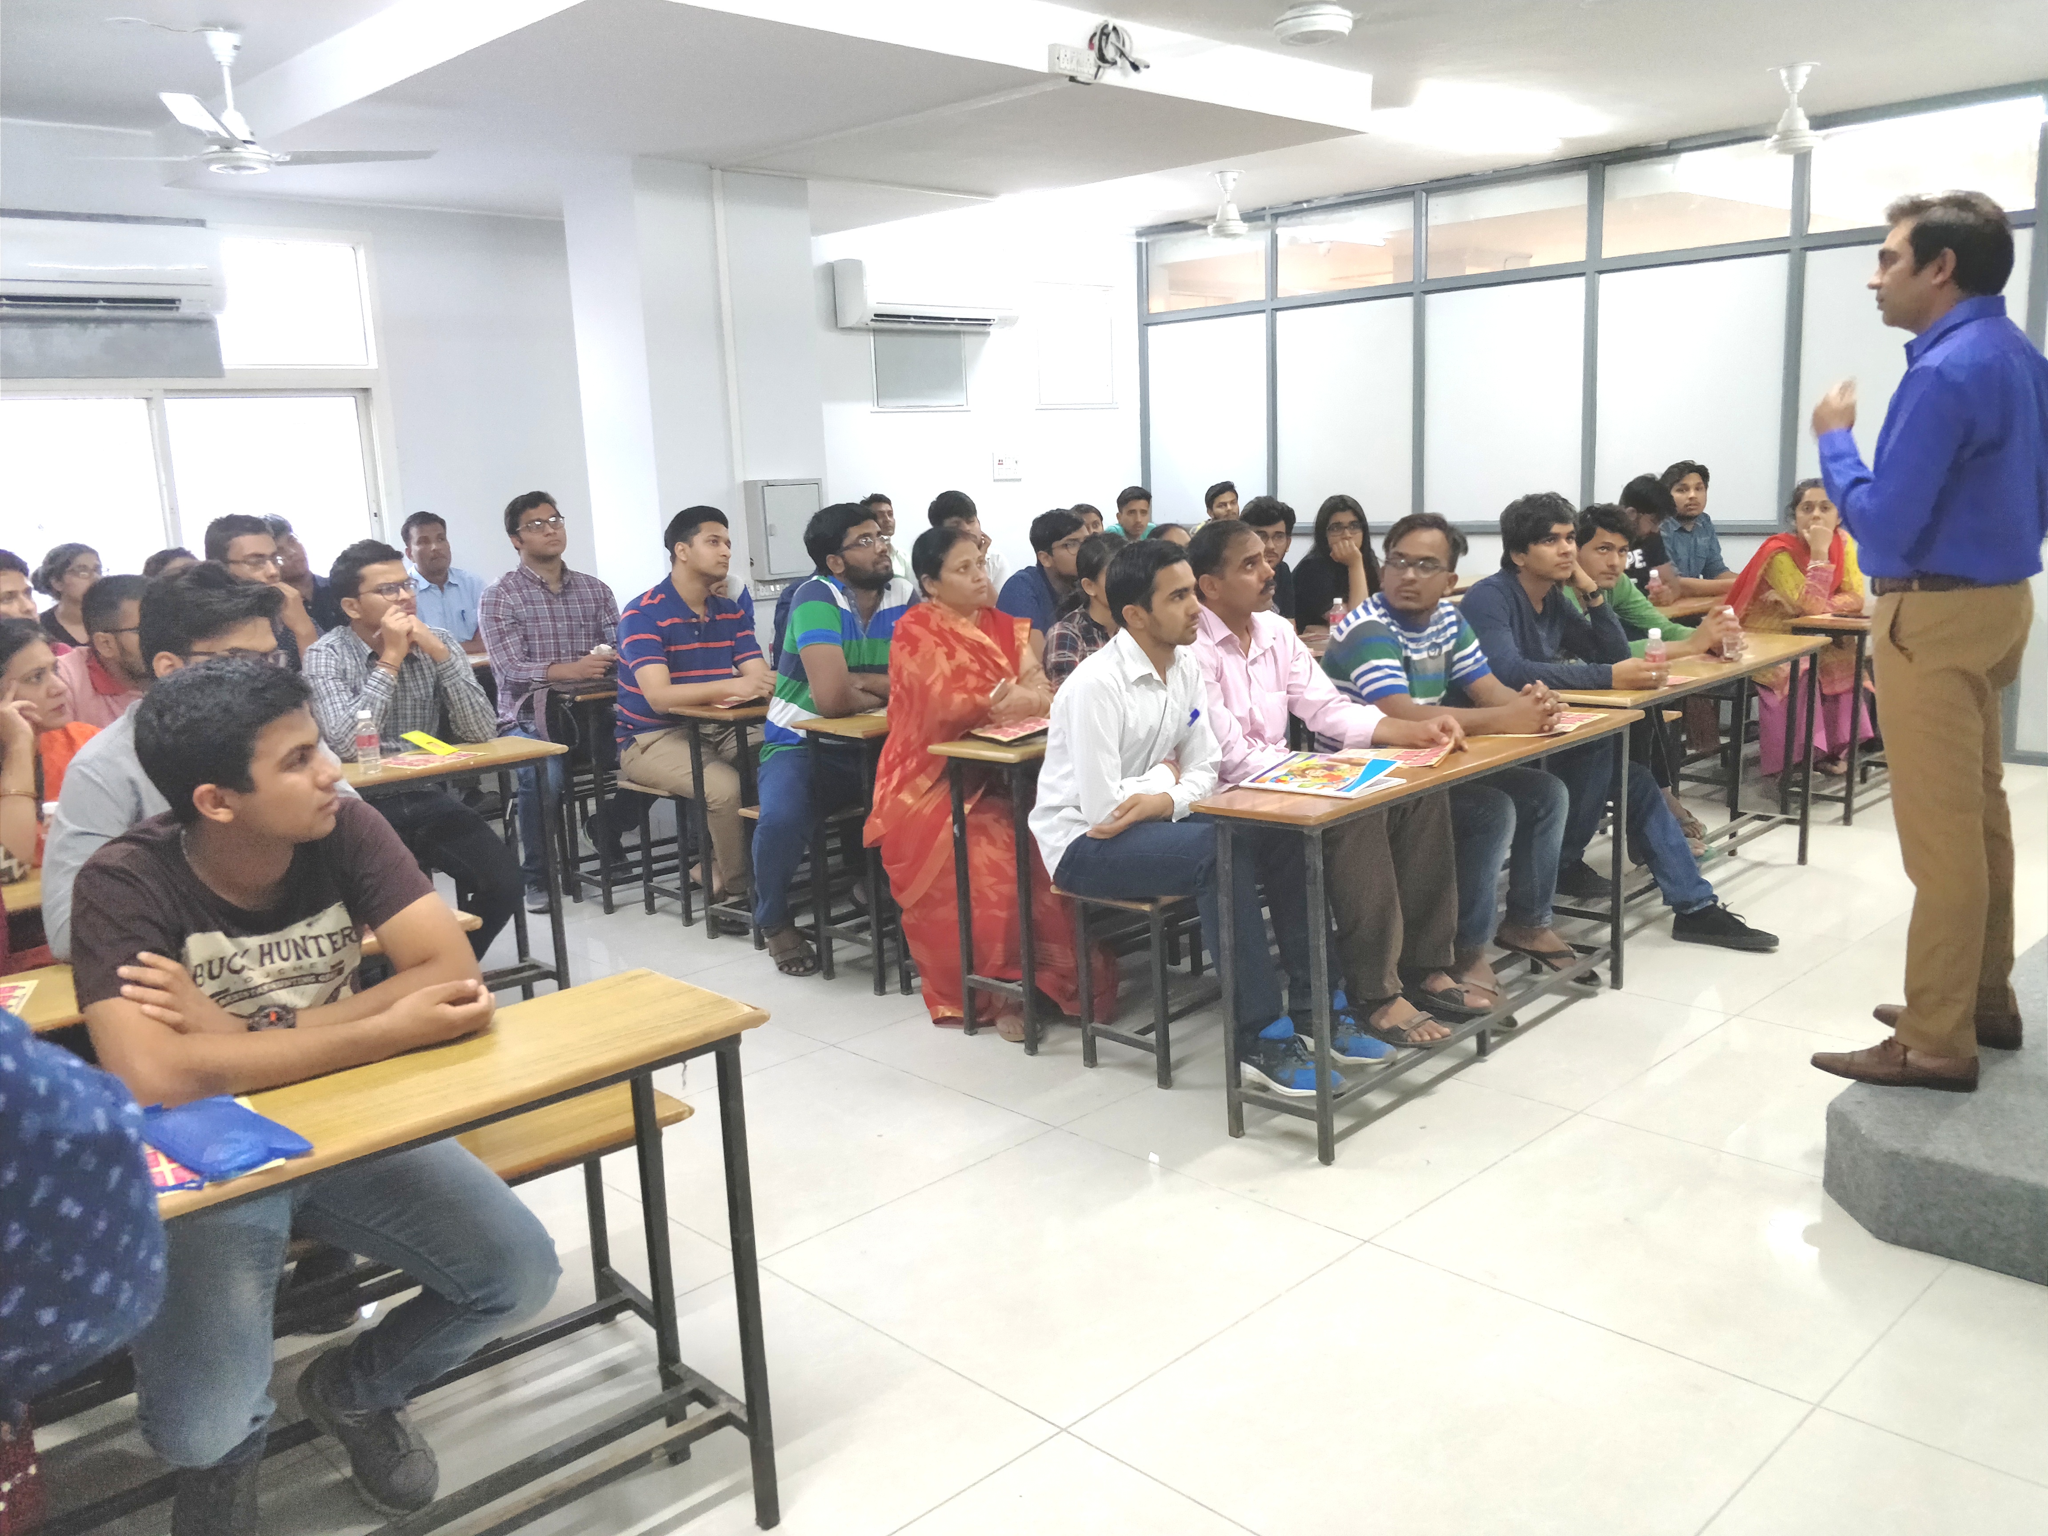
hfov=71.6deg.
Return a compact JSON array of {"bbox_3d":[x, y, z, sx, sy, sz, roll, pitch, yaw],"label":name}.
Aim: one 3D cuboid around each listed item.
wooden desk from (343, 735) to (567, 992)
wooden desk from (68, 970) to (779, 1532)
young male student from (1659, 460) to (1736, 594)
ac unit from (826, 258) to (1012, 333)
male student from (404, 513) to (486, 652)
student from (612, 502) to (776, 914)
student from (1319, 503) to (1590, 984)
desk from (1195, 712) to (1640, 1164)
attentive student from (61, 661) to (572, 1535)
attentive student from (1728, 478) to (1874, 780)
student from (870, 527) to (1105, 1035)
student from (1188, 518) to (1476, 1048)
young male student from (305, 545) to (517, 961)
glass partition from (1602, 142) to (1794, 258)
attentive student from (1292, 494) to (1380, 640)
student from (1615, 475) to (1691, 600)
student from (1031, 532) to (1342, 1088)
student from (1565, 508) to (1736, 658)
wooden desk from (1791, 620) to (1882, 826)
[{"bbox_3d":[-1.903,0.429,3.816,1.400,0.780,0.330,-14,17,-40],"label":"wooden desk"},{"bbox_3d":[-0.980,0.841,1.802,1.400,0.780,0.330,-13,16,-38],"label":"wooden desk"},{"bbox_3d":[2.922,-0.667,6.132,0.500,1.250,0.680,-6,11,-17],"label":"young male student"},{"bbox_3d":[-0.501,-2.455,7.394,1.000,0.310,0.220,-11,14,-39],"label":"ac unit"},{"bbox_3d":[-2.192,-0.302,5.376,0.500,1.270,0.680,-7,12,-25],"label":"male student"},{"bbox_3d":[-1.092,-0.174,4.955,0.840,1.370,0.500,9,17,42],"label":"student"},{"bbox_3d":[1.141,-0.025,3.691,0.580,1.220,0.720,-9,13,-32],"label":"student"},{"bbox_3d":[1.038,0.340,3.550,1.460,0.780,0.330,-14,17,-40],"label":"desk"},{"bbox_3d":[-1.005,0.527,2.012,0.570,1.300,0.720,-13,17,-39],"label":"attentive student"},{"bbox_3d":[3.100,-0.532,5.809,0.520,1.270,0.780,-8,14,-21],"label":"attentive student"},{"bbox_3d":[-0.051,-0.011,3.822,0.550,1.250,0.750,-13,15,-43],"label":"student"},{"bbox_3d":[0.727,0.038,3.424,0.720,1.260,0.560,8,15,44],"label":"student"},{"bbox_3d":[-1.817,0.033,4.251,0.800,1.350,0.540,9,18,43],"label":"young male student"},{"bbox_3d":[3.032,-2.562,6.424,0.809,0.415,0.040,7,14,41],"label":"glass partition"},{"bbox_3d":[1.314,-0.489,5.792,0.480,1.200,0.680,-6,12,-21],"label":"attentive student"},{"bbox_3d":[2.636,-0.583,5.904,0.480,1.210,0.680,-10,13,-33],"label":"student"},{"bbox_3d":[0.458,0.097,3.553,0.860,1.310,0.500,8,17,39],"label":"student"},{"bbox_3d":[2.122,-0.289,4.987,0.550,1.260,0.800,-12,16,-34],"label":"student"},{"bbox_3d":[3.505,-0.296,5.787,1.380,0.780,0.320,-14,17,-41],"label":"wooden desk"}]

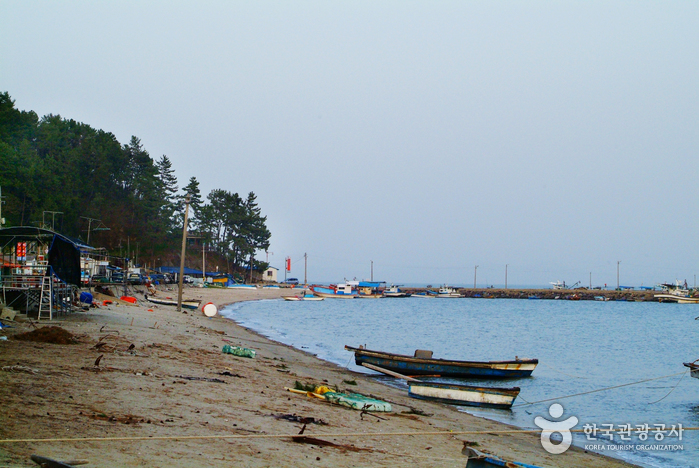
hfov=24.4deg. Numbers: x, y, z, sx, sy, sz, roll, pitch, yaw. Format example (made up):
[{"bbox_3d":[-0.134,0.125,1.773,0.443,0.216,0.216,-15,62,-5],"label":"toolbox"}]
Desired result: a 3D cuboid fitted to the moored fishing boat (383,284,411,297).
[{"bbox_3d":[9.758,11.792,335.000,5.800,2.500,2.100,1,-2,-6],"label":"moored fishing boat"}]

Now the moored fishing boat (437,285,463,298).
[{"bbox_3d":[20.865,11.938,335.000,5.800,2.800,2.100,1,-2,-6],"label":"moored fishing boat"}]

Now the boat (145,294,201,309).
[{"bbox_3d":[-14.370,5.504,131.000,4.700,0.850,1.400,4,-1,16],"label":"boat"}]

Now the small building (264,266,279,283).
[{"bbox_3d":[-17.402,9.125,360.000,3.800,3.600,5.000,1,-2,-6],"label":"small building"}]

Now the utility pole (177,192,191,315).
[{"bbox_3d":[-12.947,1.538,126.000,0.320,9.100,0.320,3,-2,0],"label":"utility pole"}]

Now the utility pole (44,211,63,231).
[{"bbox_3d":[-26.644,1.303,145.000,1.750,6.800,0.250,1,-2,-6],"label":"utility pole"}]

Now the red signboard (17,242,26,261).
[{"bbox_3d":[-25.409,1.356,125.000,0.760,1.400,0.120,1,-2,-9],"label":"red signboard"}]

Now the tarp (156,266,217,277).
[{"bbox_3d":[-30.305,6.972,300.000,10.500,1.800,6.500,1,-2,-6],"label":"tarp"}]

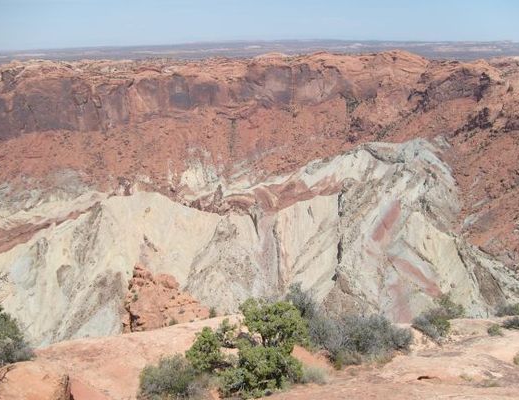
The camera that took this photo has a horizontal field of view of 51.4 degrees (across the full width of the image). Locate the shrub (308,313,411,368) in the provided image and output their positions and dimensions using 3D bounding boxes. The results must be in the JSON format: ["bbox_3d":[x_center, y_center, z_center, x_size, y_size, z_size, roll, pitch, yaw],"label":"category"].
[{"bbox_3d":[1.911,2.685,10.300,1.950,1.020,1.250,0,16,0],"label":"shrub"}]

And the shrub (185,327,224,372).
[{"bbox_3d":[-0.959,2.607,9.400,0.660,0.820,0.650,0,16,0],"label":"shrub"}]

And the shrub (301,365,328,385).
[{"bbox_3d":[0.902,2.914,9.000,0.460,0.300,0.420,0,16,0],"label":"shrub"}]

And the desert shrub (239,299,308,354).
[{"bbox_3d":[0.252,2.277,9.700,1.200,1.020,1.050,0,16,0],"label":"desert shrub"}]

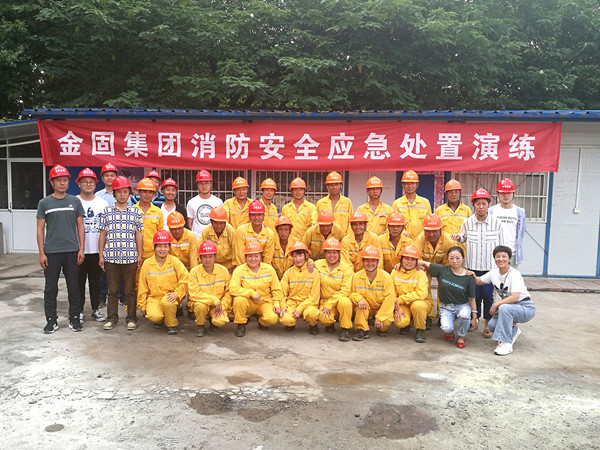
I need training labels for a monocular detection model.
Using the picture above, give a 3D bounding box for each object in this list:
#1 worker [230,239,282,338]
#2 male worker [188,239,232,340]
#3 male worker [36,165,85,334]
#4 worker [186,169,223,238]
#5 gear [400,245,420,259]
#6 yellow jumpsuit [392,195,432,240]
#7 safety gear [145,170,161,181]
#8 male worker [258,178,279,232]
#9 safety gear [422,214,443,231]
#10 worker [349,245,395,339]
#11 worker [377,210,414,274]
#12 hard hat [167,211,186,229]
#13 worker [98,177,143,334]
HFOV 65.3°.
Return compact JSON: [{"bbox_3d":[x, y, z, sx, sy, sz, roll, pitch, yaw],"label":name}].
[{"bbox_3d":[-0.486,0.655,5.110,0.580,0.920,0.660,0,6,0],"label":"worker"},{"bbox_3d":[-1.011,0.659,5.170,0.480,0.983,0.680,0,4,-7],"label":"male worker"},{"bbox_3d":[-2.558,0.237,5.009,0.500,1.755,0.310,-1,6,-15],"label":"male worker"},{"bbox_3d":[-1.223,0.212,5.960,0.500,1.810,0.310,1,4,-4],"label":"worker"},{"bbox_3d":[1.204,0.292,5.100,0.225,0.160,0.280,2,9,11],"label":"gear"},{"bbox_3d":[1.371,0.371,5.730,0.520,1.490,0.310,2,4,8],"label":"yellow jumpsuit"},{"bbox_3d":[-1.940,-0.651,6.167,0.220,0.150,0.280,-1,6,-8],"label":"safety gear"},{"bbox_3d":[-0.445,0.233,6.220,0.460,1.696,0.340,0,5,-14],"label":"male worker"},{"bbox_3d":[1.495,-0.031,5.280,0.225,0.160,0.280,2,24,12],"label":"safety gear"},{"bbox_3d":[0.778,0.674,5.021,0.540,0.910,0.680,1,6,8],"label":"worker"},{"bbox_3d":[1.171,0.487,5.680,0.520,1.335,0.550,1,5,6],"label":"worker"},{"bbox_3d":[-1.430,-0.058,5.420,0.225,0.160,0.280,0,24,-11],"label":"hard hat"},{"bbox_3d":[-1.960,0.286,5.124,0.470,1.640,0.300,-1,6,-10],"label":"worker"}]

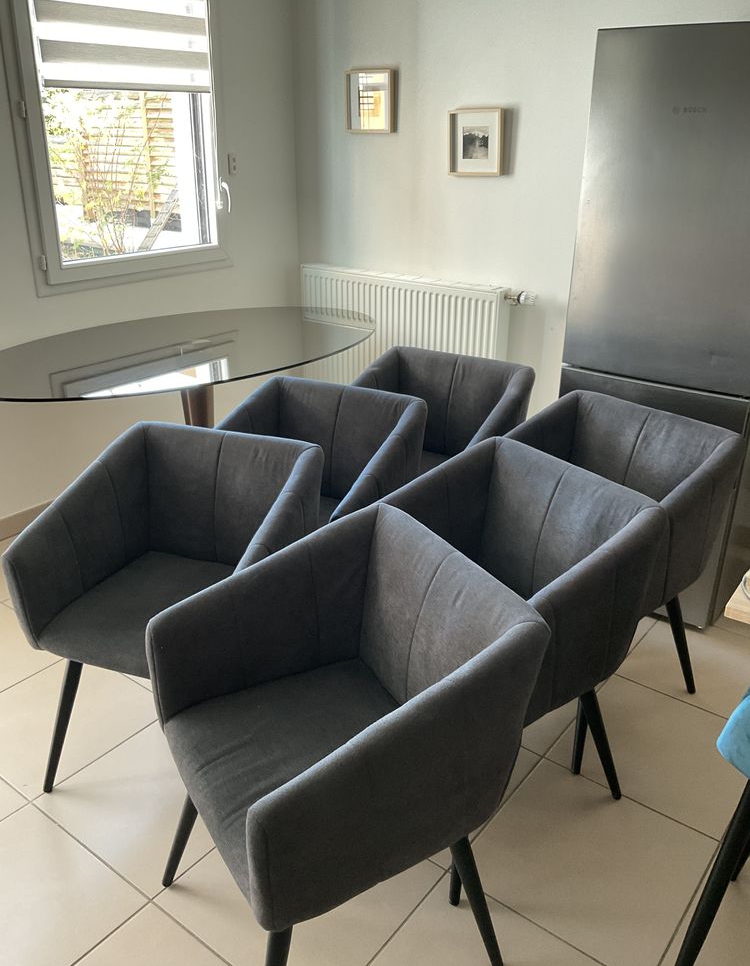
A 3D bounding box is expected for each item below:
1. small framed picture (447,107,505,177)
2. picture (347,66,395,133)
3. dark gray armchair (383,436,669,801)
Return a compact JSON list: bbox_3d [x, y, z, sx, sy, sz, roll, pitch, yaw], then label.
[{"bbox_3d":[0.423,-1.430,3.522,0.250,0.253,0.042,17,29,34],"label":"small framed picture"},{"bbox_3d":[-0.018,-1.714,3.772,0.250,0.253,0.042,17,29,34],"label":"picture"},{"bbox_3d":[0.250,0.392,2.000,0.585,0.810,0.589,-16,29,-34],"label":"dark gray armchair"}]

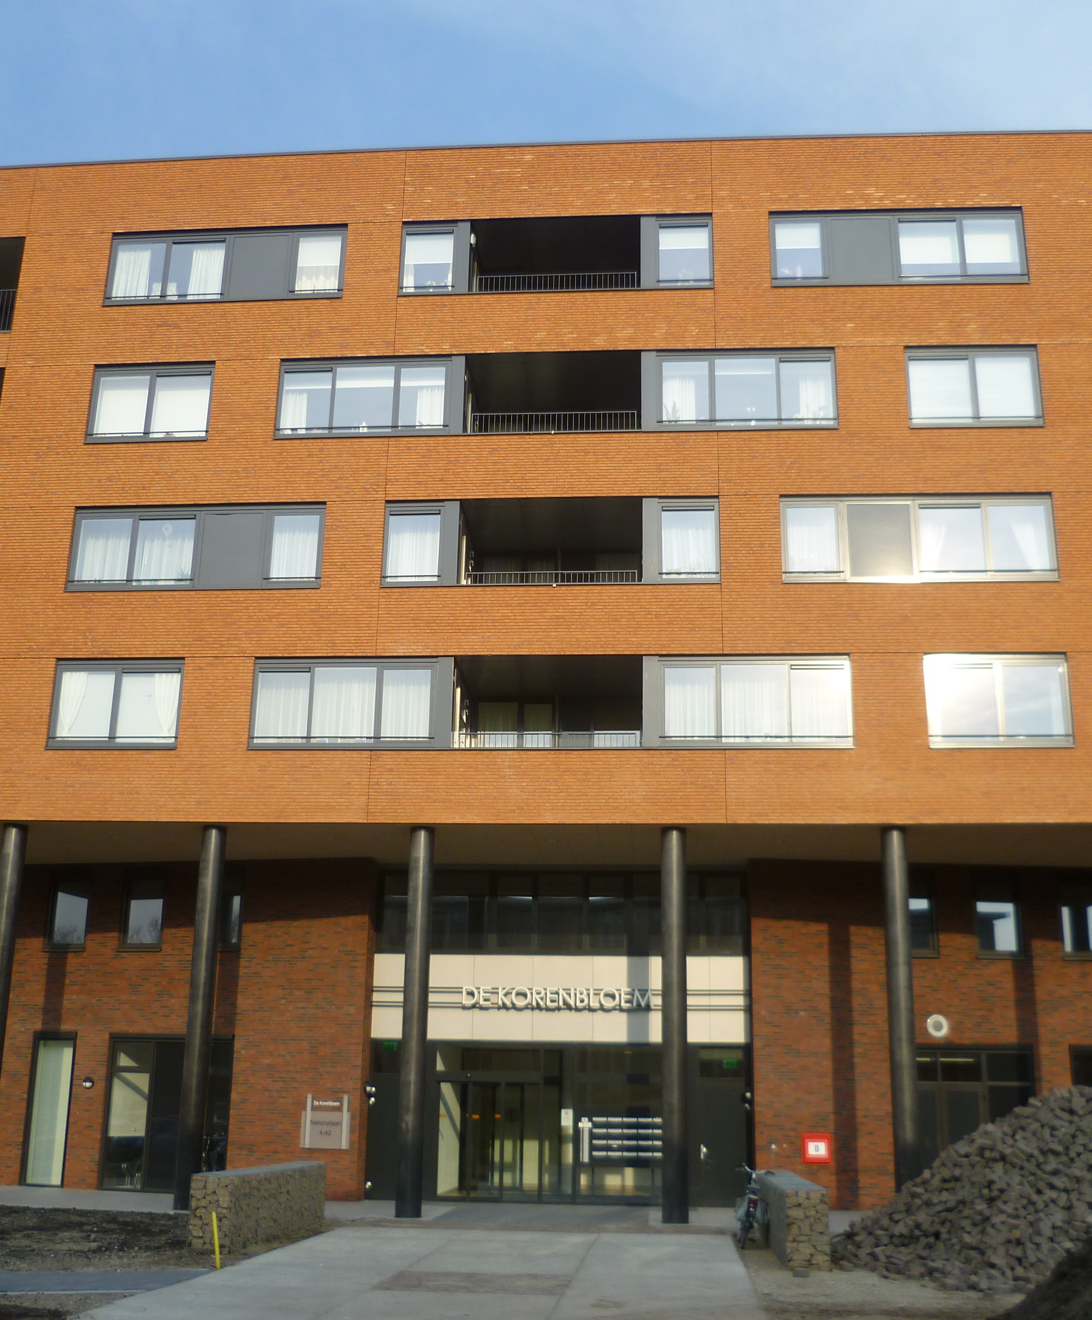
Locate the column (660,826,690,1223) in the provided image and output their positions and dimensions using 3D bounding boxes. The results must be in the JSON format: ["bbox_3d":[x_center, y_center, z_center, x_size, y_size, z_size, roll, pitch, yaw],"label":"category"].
[{"bbox_3d":[2.162,5.995,23.793,0.430,6.412,0.430,0,-17,4],"label":"column"}]

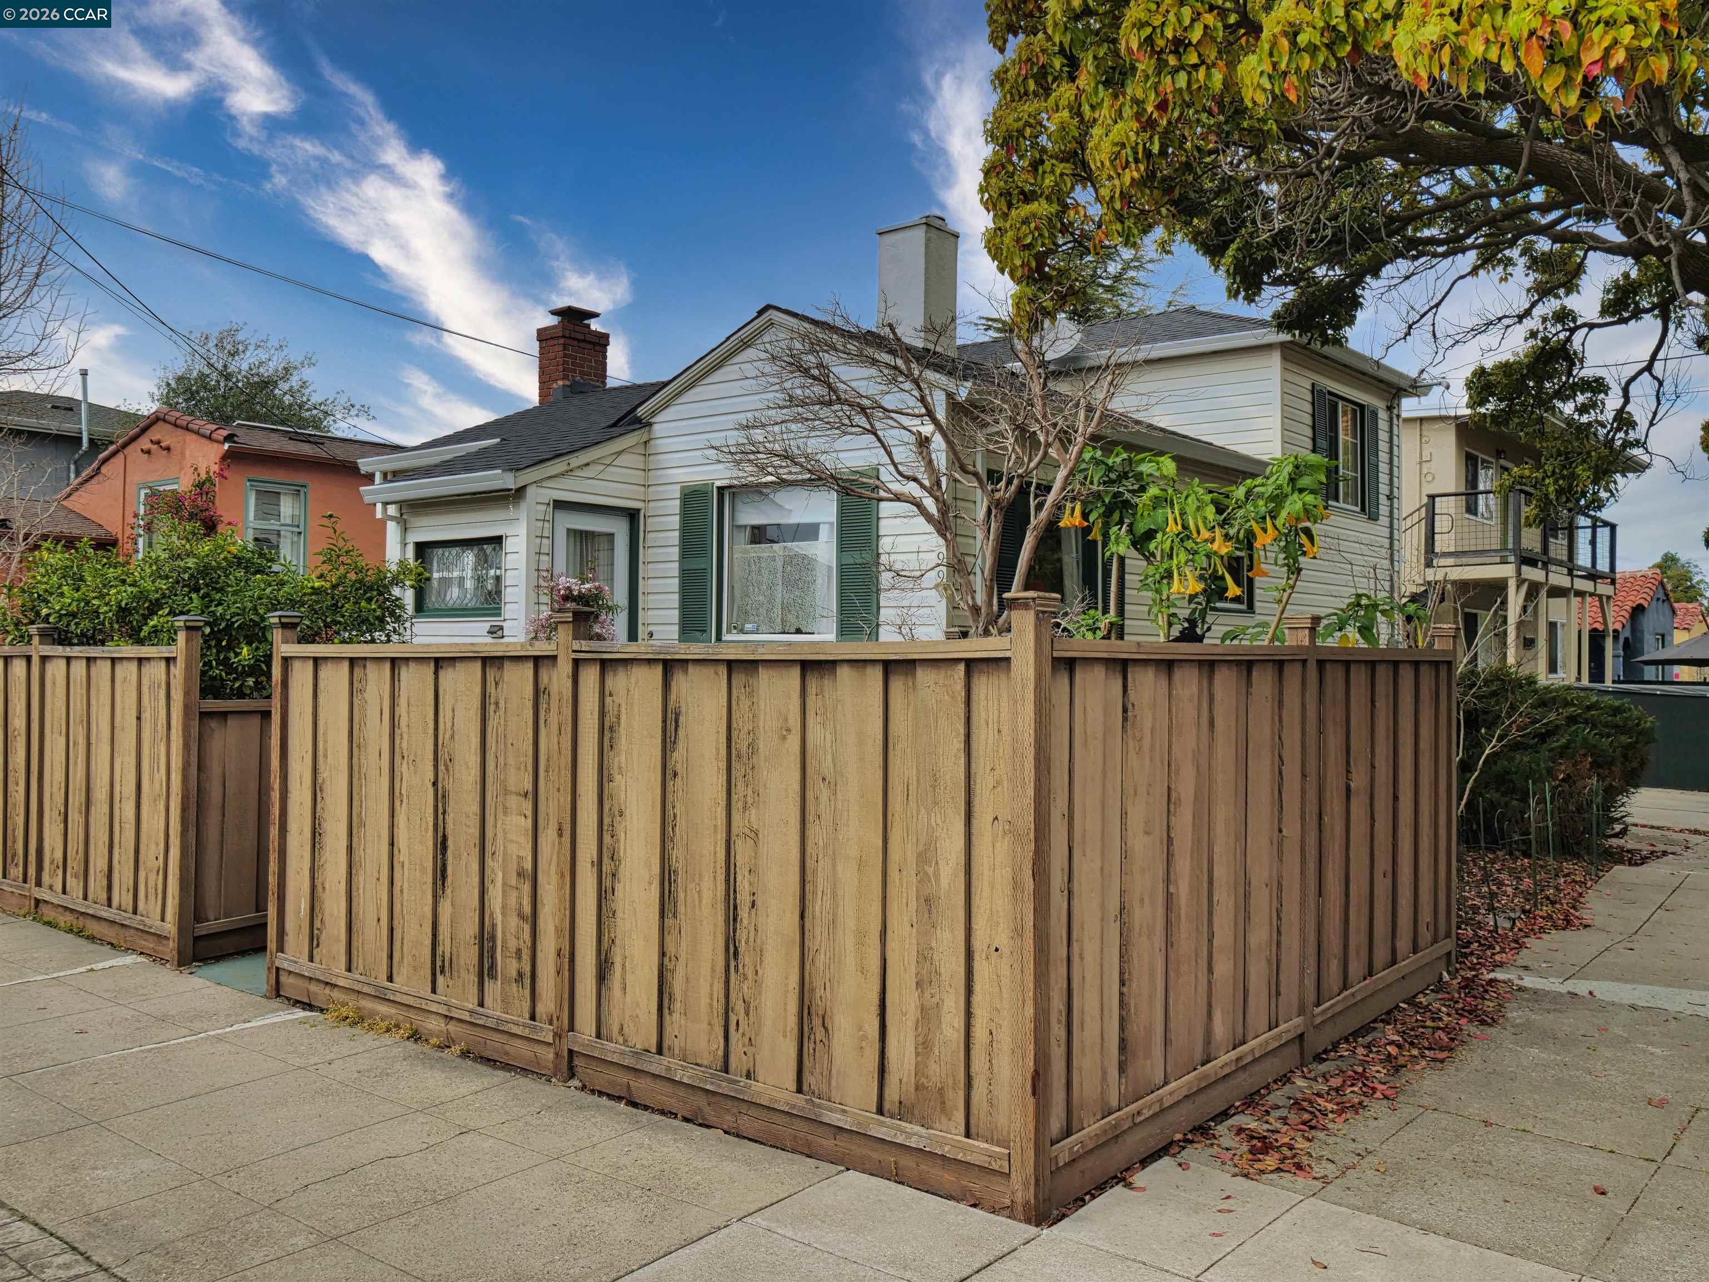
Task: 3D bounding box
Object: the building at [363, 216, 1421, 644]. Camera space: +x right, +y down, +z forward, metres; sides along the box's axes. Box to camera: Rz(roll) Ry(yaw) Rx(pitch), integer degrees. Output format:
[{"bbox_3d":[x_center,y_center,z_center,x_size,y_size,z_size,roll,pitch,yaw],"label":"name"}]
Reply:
[{"bbox_3d":[0.694,-1.347,15.719,7.952,6.274,11.872,0,-1,40],"label":"building"}]

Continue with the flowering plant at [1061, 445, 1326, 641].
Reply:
[{"bbox_3d":[1.839,0.346,7.395,1.200,2.670,1.200,0,-1,40],"label":"flowering plant"}]

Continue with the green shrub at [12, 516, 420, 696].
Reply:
[{"bbox_3d":[-4.451,0.435,9.763,2.900,2.600,1.800,0,-1,40],"label":"green shrub"}]

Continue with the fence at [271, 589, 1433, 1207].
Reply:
[{"bbox_3d":[0.188,0.813,6.895,4.269,1.806,4.236,0,-1,40],"label":"fence"}]

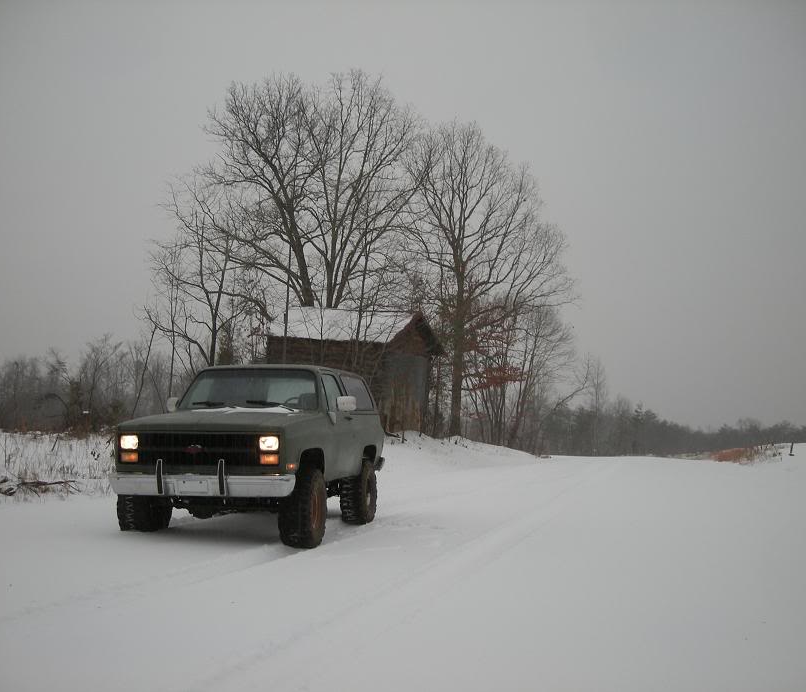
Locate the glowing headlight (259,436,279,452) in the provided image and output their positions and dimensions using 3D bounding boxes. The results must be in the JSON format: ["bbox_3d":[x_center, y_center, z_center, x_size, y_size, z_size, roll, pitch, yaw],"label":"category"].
[{"bbox_3d":[-1.317,0.967,9.273,0.205,0.150,0.090,-1,-5,11],"label":"glowing headlight"}]

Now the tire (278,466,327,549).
[{"bbox_3d":[-1.056,1.722,9.905,0.310,0.850,0.850,-1,-5,9],"label":"tire"}]

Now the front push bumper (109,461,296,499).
[{"bbox_3d":[-2.043,1.332,9.426,2.000,0.380,0.340,-1,-5,11],"label":"front push bumper"}]

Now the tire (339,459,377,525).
[{"bbox_3d":[-0.590,1.970,12.557,0.300,0.850,0.850,-1,-5,11],"label":"tire"}]

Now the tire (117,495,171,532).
[{"bbox_3d":[-2.801,1.693,10.246,0.310,0.850,0.850,-1,-5,9],"label":"tire"}]

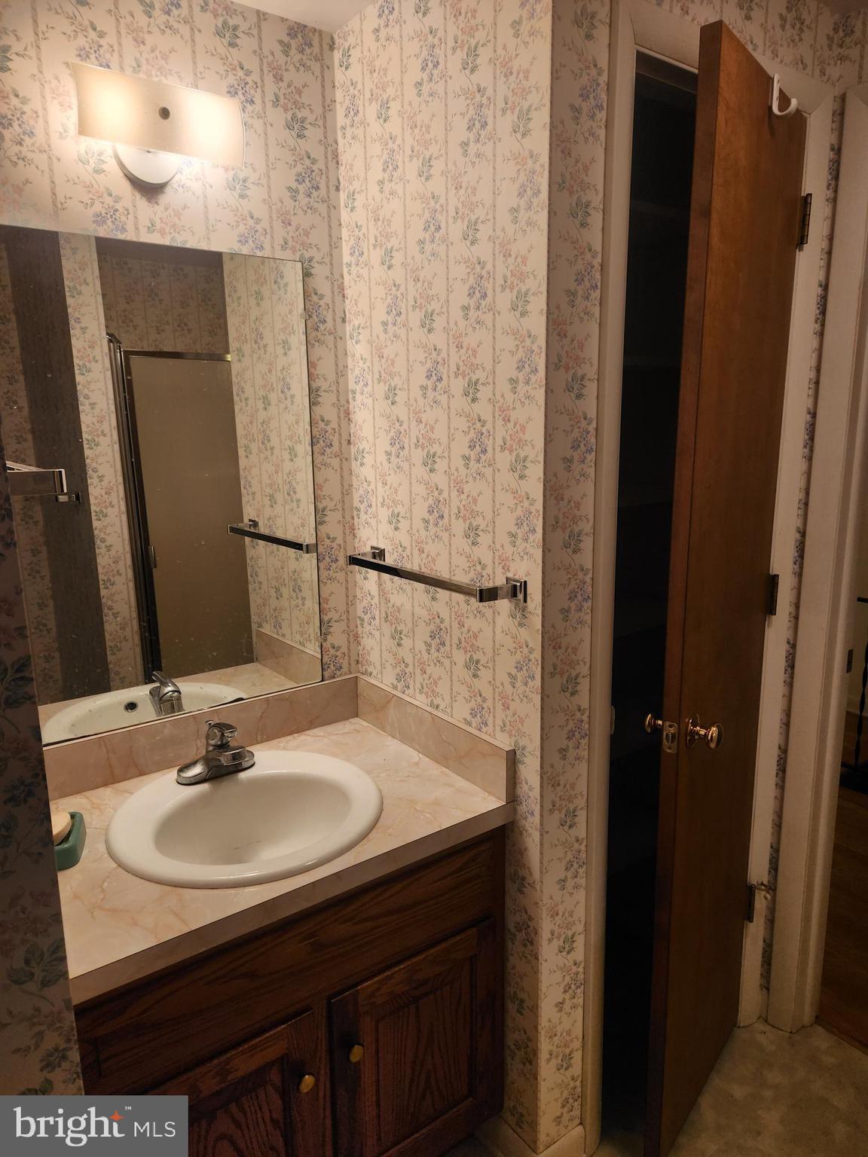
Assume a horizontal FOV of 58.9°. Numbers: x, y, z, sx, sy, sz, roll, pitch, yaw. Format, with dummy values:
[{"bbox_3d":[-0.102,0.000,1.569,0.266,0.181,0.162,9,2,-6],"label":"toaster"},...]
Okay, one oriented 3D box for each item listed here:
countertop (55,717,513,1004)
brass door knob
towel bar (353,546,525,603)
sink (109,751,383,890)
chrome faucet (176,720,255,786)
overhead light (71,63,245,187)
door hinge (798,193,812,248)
[{"bbox_3d":[-0.324,0.440,1.425,0.768,0.041,0.546,-9,14,-35],"label":"countertop"},{"bbox_3d":[0.489,0.278,1.371,0.055,0.062,0.062,8,15,38],"label":"brass door knob"},{"bbox_3d":[-0.026,-0.008,1.496,0.088,0.043,0.508,-9,14,-35],"label":"towel bar"},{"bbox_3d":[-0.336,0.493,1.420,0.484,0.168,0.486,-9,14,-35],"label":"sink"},{"bbox_3d":[-0.408,0.334,1.491,0.155,0.124,0.146,-9,14,-35],"label":"chrome faucet"},{"bbox_3d":[-0.484,-0.771,1.345,0.280,0.146,0.117,-9,14,-35],"label":"overhead light"},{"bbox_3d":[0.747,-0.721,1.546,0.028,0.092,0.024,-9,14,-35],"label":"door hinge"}]

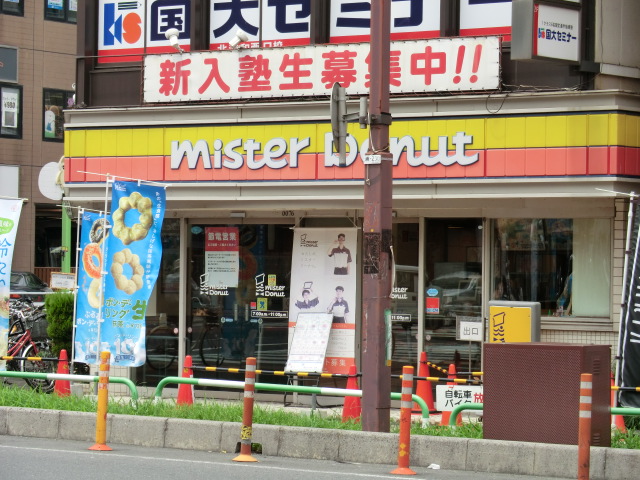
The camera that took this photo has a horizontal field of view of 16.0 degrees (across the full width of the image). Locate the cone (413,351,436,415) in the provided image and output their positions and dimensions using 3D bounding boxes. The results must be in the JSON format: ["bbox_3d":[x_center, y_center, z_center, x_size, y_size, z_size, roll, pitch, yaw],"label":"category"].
[{"bbox_3d":[1.159,1.589,25.298,0.350,0.690,0.350,0,0,36],"label":"cone"}]

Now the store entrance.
[{"bbox_3d":[1.500,0.812,25.561,0.768,2.118,0.050,0,-1,36],"label":"store entrance"}]

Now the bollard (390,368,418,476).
[{"bbox_3d":[0.650,1.383,17.400,0.205,0.835,0.205,3,0,0],"label":"bollard"}]

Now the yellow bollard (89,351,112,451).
[{"bbox_3d":[-1.796,1.330,18.784,0.200,0.800,0.200,1,0,0],"label":"yellow bollard"}]

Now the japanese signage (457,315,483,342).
[{"bbox_3d":[1.650,0.977,25.100,0.335,0.285,0.030,0,0,36],"label":"japanese signage"}]

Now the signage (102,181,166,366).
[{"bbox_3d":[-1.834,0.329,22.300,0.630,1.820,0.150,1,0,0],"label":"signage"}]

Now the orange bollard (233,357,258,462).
[{"bbox_3d":[-0.572,1.339,17.940,0.200,0.800,0.200,1,0,0],"label":"orange bollard"}]

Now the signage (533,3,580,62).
[{"bbox_3d":[2.394,-2.162,23.858,0.200,0.620,1.050,0,-1,36],"label":"signage"}]

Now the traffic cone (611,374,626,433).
[{"bbox_3d":[2.692,1.545,20.897,0.360,0.700,0.360,0,-1,36],"label":"traffic cone"}]

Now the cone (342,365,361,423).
[{"bbox_3d":[0.322,1.565,22.098,0.330,0.690,0.330,1,0,0],"label":"cone"}]

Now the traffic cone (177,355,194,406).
[{"bbox_3d":[-1.350,1.526,23.097,0.360,0.700,0.360,0,-1,36],"label":"traffic cone"}]

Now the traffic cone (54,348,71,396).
[{"bbox_3d":[-2.790,1.538,24.698,0.330,0.690,0.330,0,0,36],"label":"traffic cone"}]

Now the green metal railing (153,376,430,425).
[{"bbox_3d":[-0.297,1.443,19.750,3.070,0.360,0.070,0,0,39],"label":"green metal railing"}]

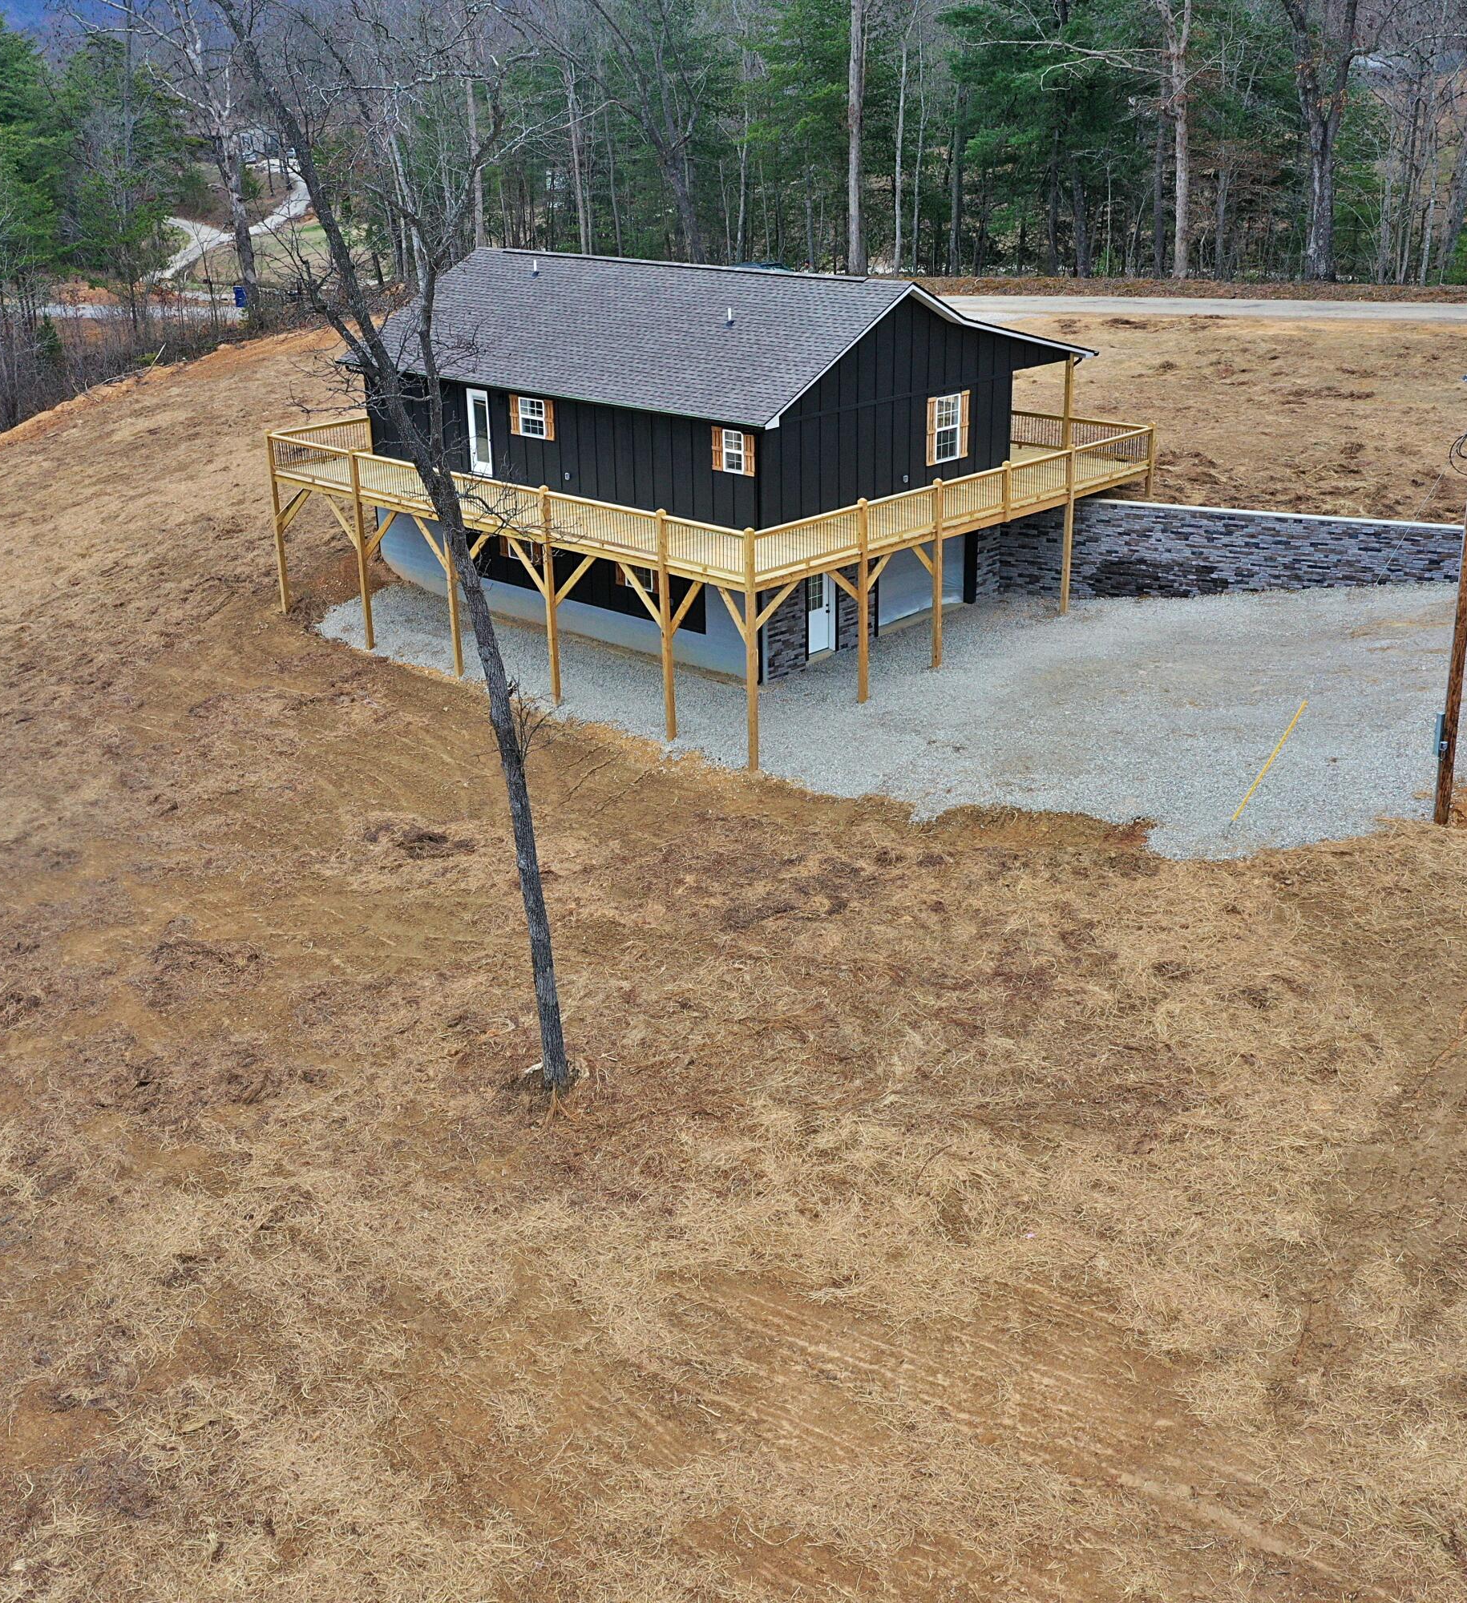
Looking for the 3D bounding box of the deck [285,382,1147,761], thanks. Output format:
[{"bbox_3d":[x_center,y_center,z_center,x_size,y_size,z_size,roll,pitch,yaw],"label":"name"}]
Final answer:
[{"bbox_3d":[-0.625,-7.010,47.778,16.830,5.005,14.801,19,29,40],"label":"deck"}]

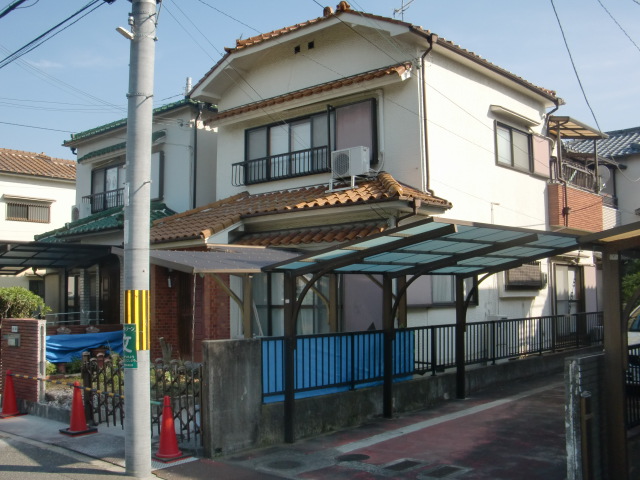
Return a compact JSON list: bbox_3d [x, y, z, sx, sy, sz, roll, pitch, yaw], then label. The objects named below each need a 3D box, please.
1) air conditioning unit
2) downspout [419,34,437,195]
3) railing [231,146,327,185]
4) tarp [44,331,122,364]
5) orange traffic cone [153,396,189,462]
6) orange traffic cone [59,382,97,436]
[{"bbox_3d":[0.599,-1.452,13.408,0.740,0.535,0.270,-5,-6,41],"label":"air conditioning unit"},{"bbox_3d":[2.040,-2.278,12.806,0.360,2.930,0.320,-5,-6,41],"label":"downspout"},{"bbox_3d":[-0.769,-1.525,14.864,2.900,0.490,0.270,-5,-6,41],"label":"railing"},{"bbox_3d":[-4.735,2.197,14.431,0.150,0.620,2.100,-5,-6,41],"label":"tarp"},{"bbox_3d":[-1.748,2.156,8.133,0.390,0.700,0.390,-5,-6,43],"label":"orange traffic cone"},{"bbox_3d":[-3.317,2.295,9.647,0.380,0.700,0.380,3,-6,-37],"label":"orange traffic cone"}]

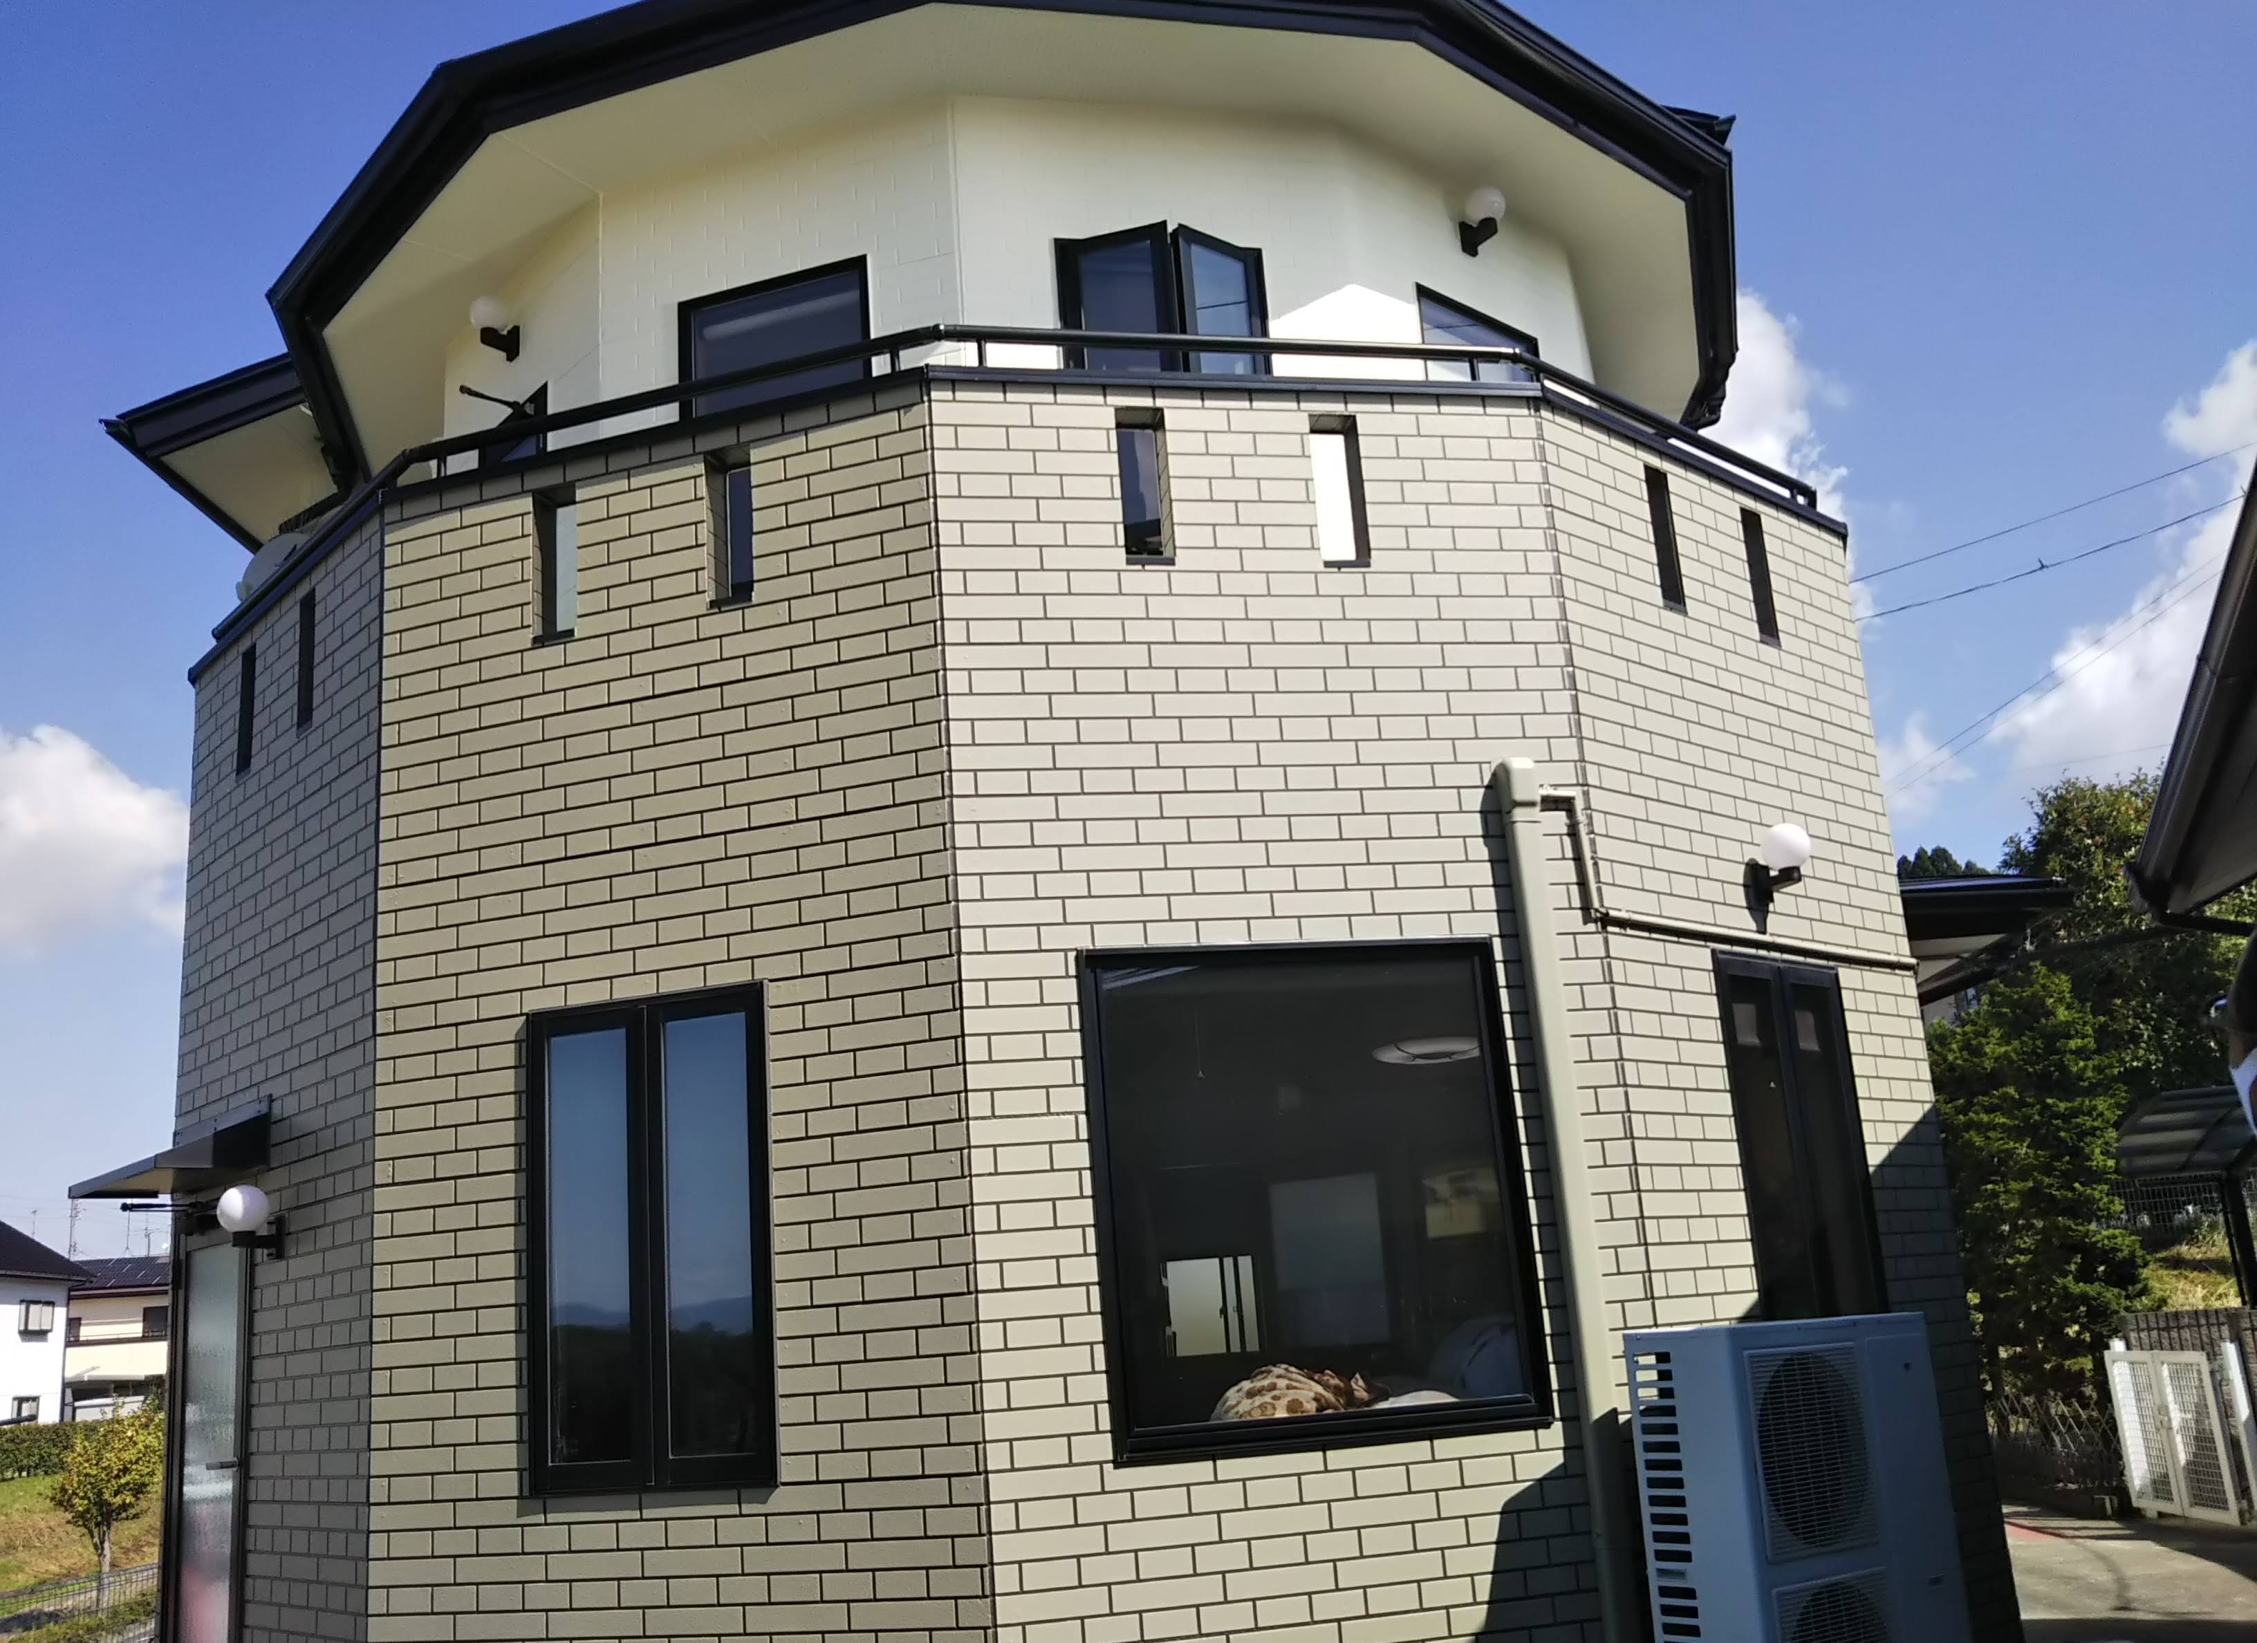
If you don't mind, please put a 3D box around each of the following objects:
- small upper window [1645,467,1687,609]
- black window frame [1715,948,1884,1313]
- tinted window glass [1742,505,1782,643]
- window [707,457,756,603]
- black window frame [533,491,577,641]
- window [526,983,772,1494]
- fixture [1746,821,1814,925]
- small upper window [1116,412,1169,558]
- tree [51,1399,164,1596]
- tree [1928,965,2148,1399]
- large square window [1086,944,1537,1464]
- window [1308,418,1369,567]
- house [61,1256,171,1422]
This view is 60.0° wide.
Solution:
[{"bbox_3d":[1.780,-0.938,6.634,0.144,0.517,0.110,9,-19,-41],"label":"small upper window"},{"bbox_3d":[2.171,1.110,6.283,0.786,1.363,0.100,9,-19,-41],"label":"black window frame"},{"bbox_3d":[2.232,-0.859,7.025,0.142,0.515,0.090,9,-19,-41],"label":"tinted window glass"},{"bbox_3d":[-1.191,-0.881,6.006,0.158,0.505,0.130,-9,-15,17],"label":"window"},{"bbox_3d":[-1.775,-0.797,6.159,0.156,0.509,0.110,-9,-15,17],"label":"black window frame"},{"bbox_3d":[-1.333,1.172,5.519,0.780,1.365,0.090,-9,-15,17],"label":"window"},{"bbox_3d":[2.153,0.138,6.437,0.160,0.250,0.215,8,-19,-41],"label":"fixture"},{"bbox_3d":[0.043,-0.997,5.955,0.145,0.480,0.090,-1,-14,-13],"label":"small upper window"},{"bbox_3d":[-13.038,8.643,25.000,1.550,2.400,1.500,-4,-14,-1],"label":"tree"},{"bbox_3d":[6.430,2.660,13.800,1.650,3.150,1.650,-11,-16,25],"label":"tree"},{"bbox_3d":[0.513,1.015,5.444,1.200,1.321,0.080,-1,-15,-13],"label":"large square window"},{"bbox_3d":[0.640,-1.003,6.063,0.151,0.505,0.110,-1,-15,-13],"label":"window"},{"bbox_3d":[-33.071,17.975,64.569,9.000,7.200,8.000,-2,-14,-9],"label":"house"}]

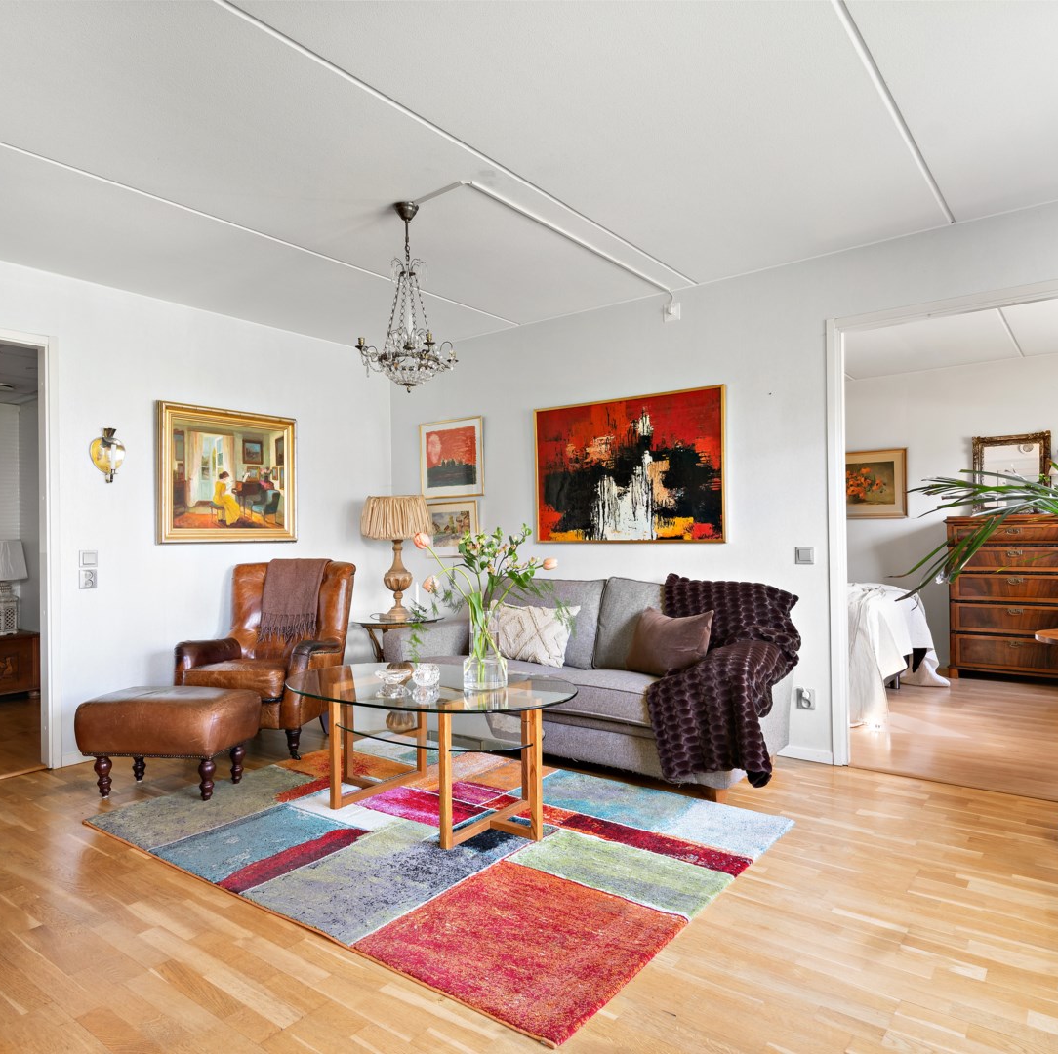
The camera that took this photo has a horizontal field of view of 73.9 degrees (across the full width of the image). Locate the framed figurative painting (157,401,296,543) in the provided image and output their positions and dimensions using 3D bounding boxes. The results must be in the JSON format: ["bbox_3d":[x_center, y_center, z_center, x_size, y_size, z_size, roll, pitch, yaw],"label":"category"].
[{"bbox_3d":[-1.758,-0.294,4.157,0.050,0.790,0.860,-1,-1,39],"label":"framed figurative painting"}]

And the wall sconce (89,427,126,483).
[{"bbox_3d":[-2.167,-0.371,3.647,0.110,0.285,0.174,-1,0,37],"label":"wall sconce"}]

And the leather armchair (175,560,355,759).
[{"bbox_3d":[-1.436,0.706,3.996,0.710,0.990,0.720,-1,-1,12],"label":"leather armchair"}]

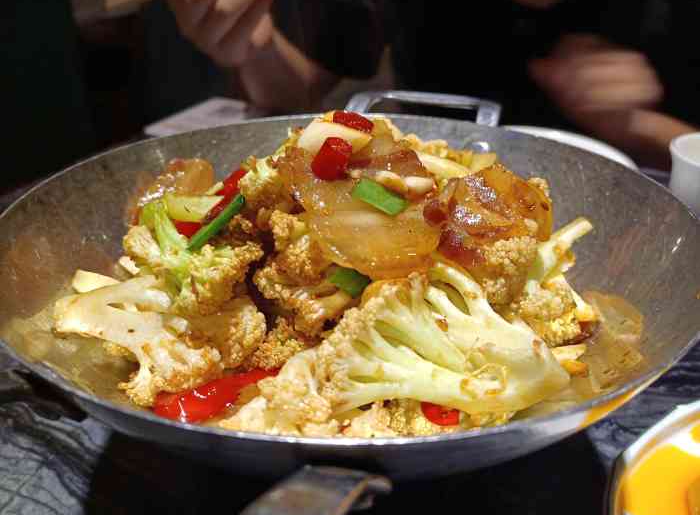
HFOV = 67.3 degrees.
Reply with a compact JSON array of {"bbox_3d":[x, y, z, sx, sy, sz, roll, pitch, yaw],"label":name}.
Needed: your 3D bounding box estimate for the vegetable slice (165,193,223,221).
[{"bbox_3d":[-0.072,-0.023,0.242,0.028,0.011,0.011,0,29,0],"label":"vegetable slice"}]

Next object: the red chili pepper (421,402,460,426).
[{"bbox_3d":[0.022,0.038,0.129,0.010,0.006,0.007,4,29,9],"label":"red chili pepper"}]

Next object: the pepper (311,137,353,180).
[{"bbox_3d":[-0.007,-0.039,0.206,0.013,0.013,0.011,15,27,-8],"label":"pepper"}]

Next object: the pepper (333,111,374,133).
[{"bbox_3d":[0.001,-0.055,0.216,0.017,0.007,0.008,15,27,-8],"label":"pepper"}]

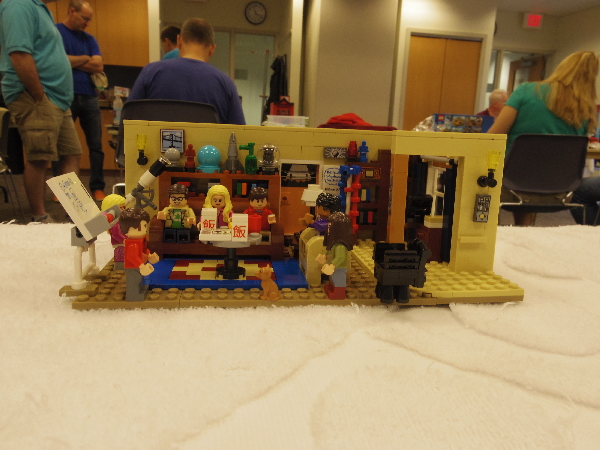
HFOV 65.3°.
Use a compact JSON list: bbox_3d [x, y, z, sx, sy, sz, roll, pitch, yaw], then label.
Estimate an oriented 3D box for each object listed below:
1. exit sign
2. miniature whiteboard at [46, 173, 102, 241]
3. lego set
[{"bbox_3d":[3.527,-3.098,7.100,0.320,0.210,0.060,-2,12,-20],"label":"exit sign"},{"bbox_3d":[-0.107,-0.010,0.230,0.004,0.032,0.032,-29,14,-1],"label":"miniature whiteboard"},{"bbox_3d":[-0.005,-0.015,0.281,0.233,0.086,0.130,1,11,-8],"label":"lego set"}]

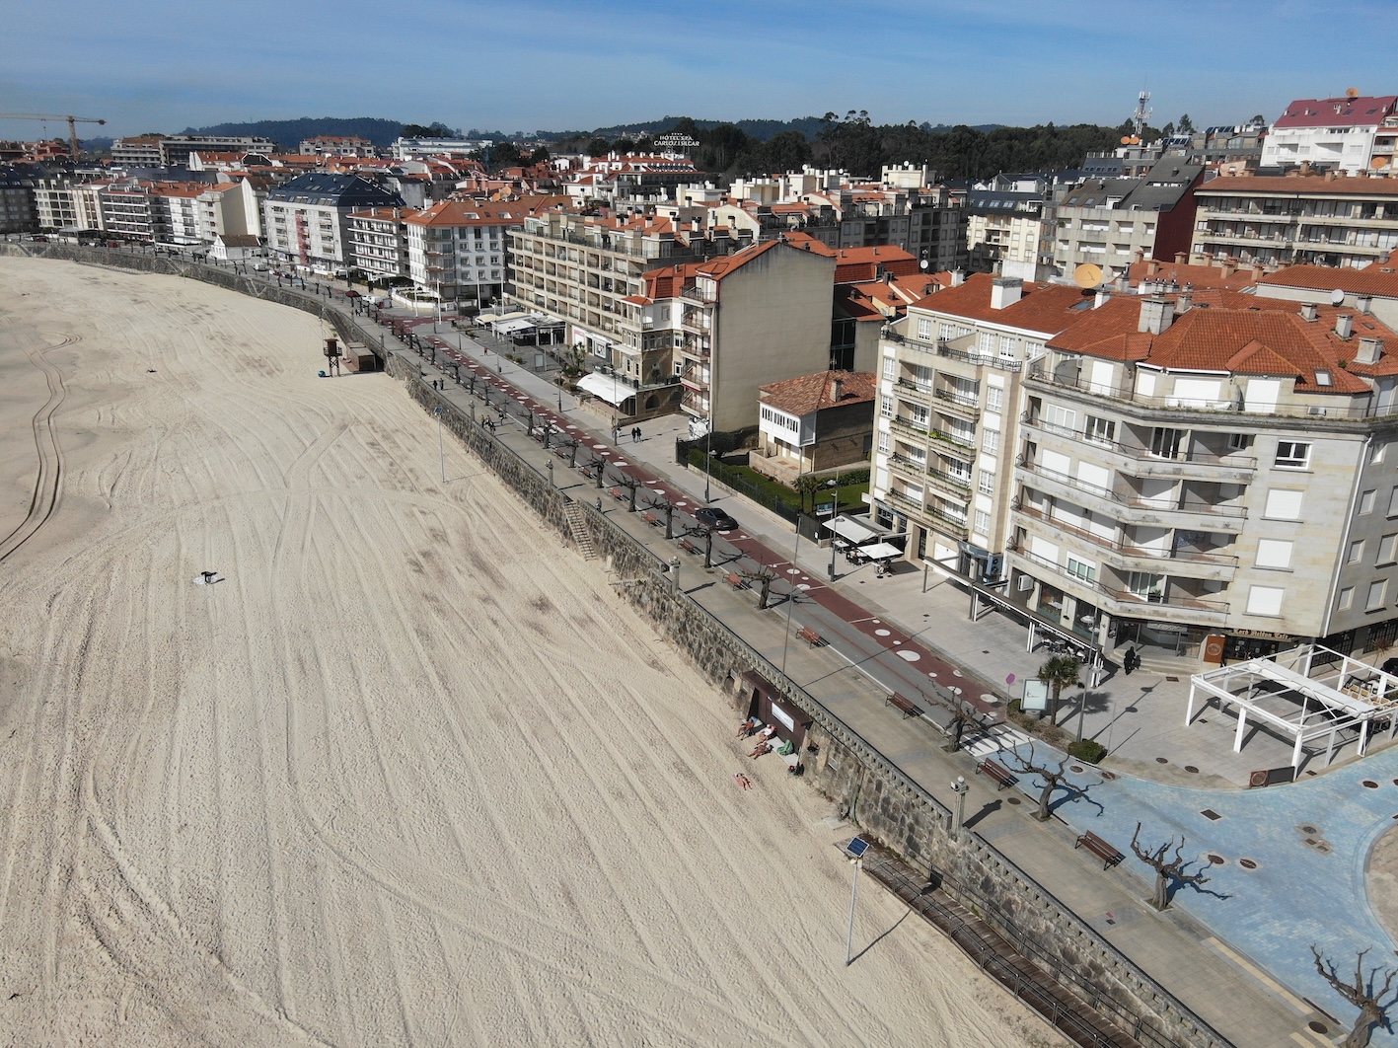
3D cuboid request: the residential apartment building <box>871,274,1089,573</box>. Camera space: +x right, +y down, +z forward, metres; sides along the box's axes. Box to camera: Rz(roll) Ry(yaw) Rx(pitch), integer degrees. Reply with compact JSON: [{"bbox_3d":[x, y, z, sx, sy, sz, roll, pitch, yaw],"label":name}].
[{"bbox_3d":[24.030,-7.776,72.775,15.000,20.200,15.500,-9,22,-26],"label":"residential apartment building"}]

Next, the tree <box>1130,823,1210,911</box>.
[{"bbox_3d":[19.452,14.277,39.780,3.100,3.700,2.700,10,23,24],"label":"tree"}]

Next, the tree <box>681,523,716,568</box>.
[{"bbox_3d":[0.012,1.776,76.410,2.613,3.812,2.613,-10,23,-25],"label":"tree"}]

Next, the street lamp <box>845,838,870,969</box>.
[{"bbox_3d":[6.827,16.557,42.237,0.800,6.937,0.950,-16,26,-37],"label":"street lamp"}]

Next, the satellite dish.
[{"bbox_3d":[26.821,-17.084,66.748,1.950,1.700,1.000,8,21,20],"label":"satellite dish"}]

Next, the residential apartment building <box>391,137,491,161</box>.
[{"bbox_3d":[-126.350,-184.088,476.000,46.000,13.000,13.000,-15,26,-35],"label":"residential apartment building"}]

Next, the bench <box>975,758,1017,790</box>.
[{"bbox_3d":[14.840,12.471,48.612,0.650,0.750,1.700,-11,23,-27],"label":"bench"}]

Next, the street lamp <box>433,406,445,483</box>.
[{"bbox_3d":[-26.924,-8.157,101.168,0.800,8.049,0.950,-16,26,-37],"label":"street lamp"}]

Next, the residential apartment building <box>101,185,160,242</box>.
[{"bbox_3d":[-185.778,-103.986,326.908,32.000,18.000,14.000,17,26,37],"label":"residential apartment building"}]

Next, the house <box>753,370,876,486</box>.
[{"bbox_3d":[12.360,-10.103,95.282,12.400,8.700,10.600,-9,22,-26],"label":"house"}]

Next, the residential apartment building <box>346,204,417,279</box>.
[{"bbox_3d":[-71.855,-66.186,232.215,12.500,17.000,24.000,-17,27,-38],"label":"residential apartment building"}]

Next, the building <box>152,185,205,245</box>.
[{"bbox_3d":[-170.039,-104.025,328.010,29.000,19.500,15.000,15,24,34],"label":"building"}]

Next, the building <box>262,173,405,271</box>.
[{"bbox_3d":[-103.292,-85.619,273.818,18.000,24.000,48.000,-17,26,-40],"label":"building"}]

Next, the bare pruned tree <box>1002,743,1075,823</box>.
[{"bbox_3d":[15.292,11.747,44.089,2.500,3.300,3.300,-9,22,-26],"label":"bare pruned tree"}]

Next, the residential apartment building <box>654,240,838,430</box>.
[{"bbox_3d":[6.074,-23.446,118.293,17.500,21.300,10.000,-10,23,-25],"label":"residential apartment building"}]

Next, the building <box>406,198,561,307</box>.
[{"bbox_3d":[-47.935,-60.905,217.036,27.500,20.500,18.500,-9,22,-23],"label":"building"}]

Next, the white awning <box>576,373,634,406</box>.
[{"bbox_3d":[-11.101,-16.067,115.294,2.900,1.500,13.000,-9,22,-26],"label":"white awning"}]

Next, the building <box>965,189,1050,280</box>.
[{"bbox_3d":[72.250,-64.105,216.686,15.000,20.300,23.300,-10,23,-25],"label":"building"}]

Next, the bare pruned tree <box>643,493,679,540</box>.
[{"bbox_3d":[-3.017,-0.518,78.877,2.900,3.600,2.500,0,21,0],"label":"bare pruned tree"}]

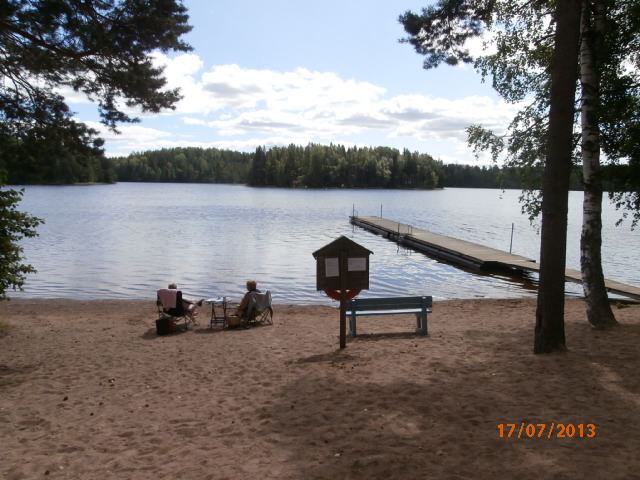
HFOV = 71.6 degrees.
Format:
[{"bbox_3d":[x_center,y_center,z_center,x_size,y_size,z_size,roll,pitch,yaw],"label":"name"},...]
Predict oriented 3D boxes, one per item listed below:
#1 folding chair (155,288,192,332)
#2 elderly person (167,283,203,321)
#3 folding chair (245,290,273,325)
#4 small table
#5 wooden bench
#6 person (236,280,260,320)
[{"bbox_3d":[-2.969,1.395,9.113,0.680,0.820,0.580,5,8,28],"label":"folding chair"},{"bbox_3d":[-2.821,1.319,9.195,0.540,0.920,0.850,5,9,32],"label":"elderly person"},{"bbox_3d":[-1.311,1.453,9.525,0.660,0.760,0.570,-5,9,-40],"label":"folding chair"},{"bbox_3d":[-2.131,1.496,9.174,0.460,0.640,0.420,1,7,0],"label":"small table"},{"bbox_3d":[1.328,1.444,8.699,1.620,0.750,0.500,0,7,-7],"label":"wooden bench"},{"bbox_3d":[-1.530,1.325,9.468,0.520,0.970,0.780,-5,9,-40],"label":"person"}]

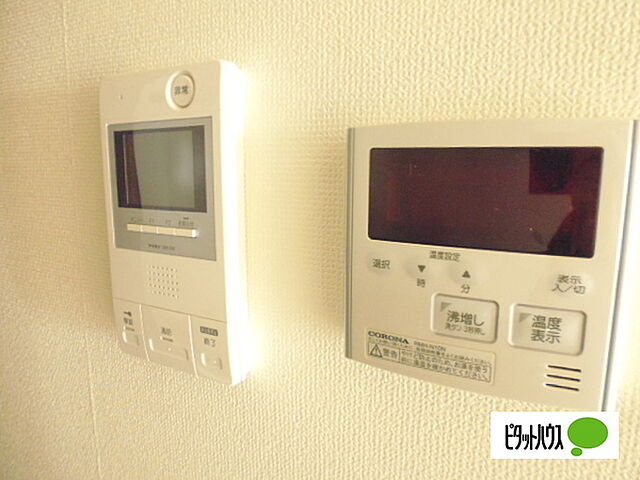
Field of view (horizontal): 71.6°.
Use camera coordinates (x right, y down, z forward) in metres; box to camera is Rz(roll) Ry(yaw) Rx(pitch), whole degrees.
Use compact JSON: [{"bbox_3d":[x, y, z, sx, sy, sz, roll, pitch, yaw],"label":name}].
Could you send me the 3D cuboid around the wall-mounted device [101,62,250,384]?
[{"bbox_3d":[-0.100,-0.010,0.304,0.109,0.199,0.025,5,10,28],"label":"wall-mounted device"}]

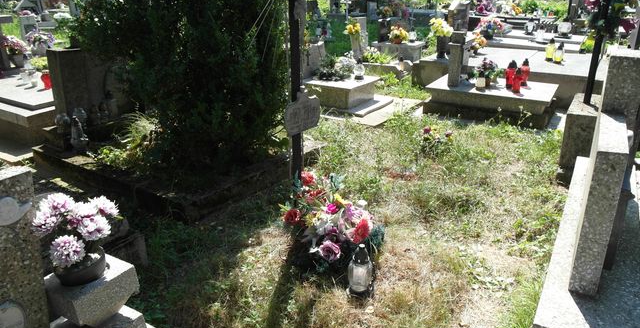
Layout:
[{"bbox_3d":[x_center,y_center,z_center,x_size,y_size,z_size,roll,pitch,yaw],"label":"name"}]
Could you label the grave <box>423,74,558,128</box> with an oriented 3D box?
[{"bbox_3d":[2.040,-0.773,5.311,1.350,0.320,1.000,12,25,29],"label":"grave"}]

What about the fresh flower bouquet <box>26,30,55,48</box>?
[{"bbox_3d":[-3.979,-1.769,6.305,0.360,0.250,0.320,-13,26,-29],"label":"fresh flower bouquet"}]

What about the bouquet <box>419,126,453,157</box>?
[{"bbox_3d":[1.132,-0.221,4.350,0.340,0.300,0.320,0,22,0],"label":"bouquet"}]

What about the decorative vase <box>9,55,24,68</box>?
[{"bbox_3d":[-4.091,-1.400,6.000,0.200,0.200,0.200,0,22,0],"label":"decorative vase"}]

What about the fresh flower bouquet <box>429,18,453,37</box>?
[{"bbox_3d":[1.745,-1.977,6.426,0.330,0.270,0.300,6,23,13],"label":"fresh flower bouquet"}]

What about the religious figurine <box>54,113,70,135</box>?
[{"bbox_3d":[-2.234,-0.351,3.850,0.130,0.205,0.140,13,25,29],"label":"religious figurine"}]

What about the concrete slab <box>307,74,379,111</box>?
[{"bbox_3d":[0.294,-0.954,5.746,0.694,0.264,0.787,13,26,29],"label":"concrete slab"}]

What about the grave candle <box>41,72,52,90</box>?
[{"bbox_3d":[-3.009,-0.911,4.900,0.125,0.210,0.125,0,22,0],"label":"grave candle"}]

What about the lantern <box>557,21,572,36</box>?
[{"bbox_3d":[4.519,-2.504,8.200,0.260,0.280,0.260,11,24,26],"label":"lantern"}]

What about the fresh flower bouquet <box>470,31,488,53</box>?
[{"bbox_3d":[2.516,-1.933,7.000,0.280,0.330,0.280,0,22,0],"label":"fresh flower bouquet"}]

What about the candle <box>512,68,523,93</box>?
[{"bbox_3d":[2.292,-0.969,5.150,0.115,0.270,0.115,0,22,0],"label":"candle"}]

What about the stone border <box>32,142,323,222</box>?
[{"bbox_3d":[-1.221,-0.090,3.816,2.000,0.170,1.430,12,25,29],"label":"stone border"}]

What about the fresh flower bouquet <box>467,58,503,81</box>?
[{"bbox_3d":[1.958,-1.106,5.250,0.390,0.260,0.340,7,22,19],"label":"fresh flower bouquet"}]

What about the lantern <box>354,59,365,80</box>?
[{"bbox_3d":[0.503,-1.203,5.650,0.140,0.280,0.140,2,21,5],"label":"lantern"}]

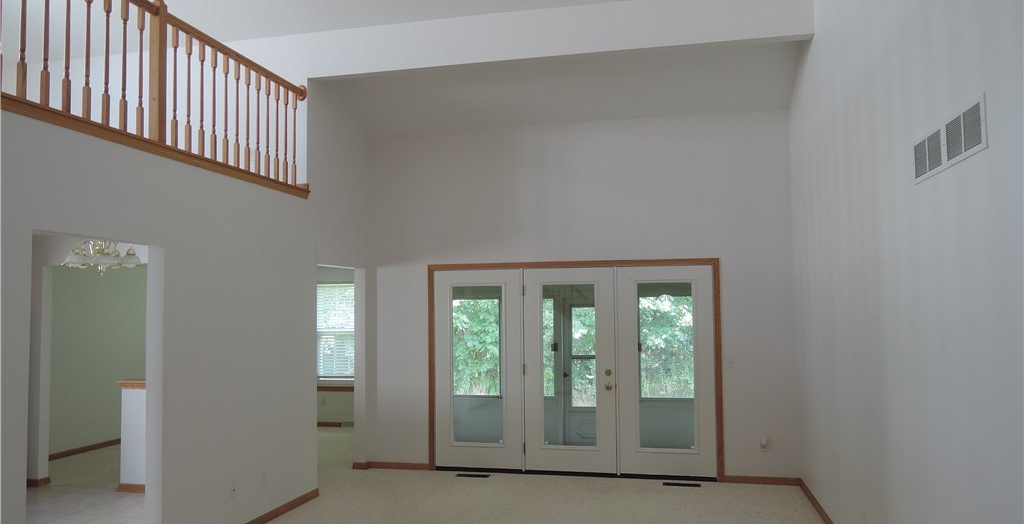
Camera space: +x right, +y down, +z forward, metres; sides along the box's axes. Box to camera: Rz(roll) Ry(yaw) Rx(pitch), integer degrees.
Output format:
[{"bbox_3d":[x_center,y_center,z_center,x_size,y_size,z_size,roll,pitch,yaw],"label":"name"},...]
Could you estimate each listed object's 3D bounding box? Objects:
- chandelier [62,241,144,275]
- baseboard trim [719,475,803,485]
[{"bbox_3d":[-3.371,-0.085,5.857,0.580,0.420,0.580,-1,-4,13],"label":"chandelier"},{"bbox_3d":[2.327,2.051,6.668,0.717,0.068,0.018,-1,-4,13],"label":"baseboard trim"}]

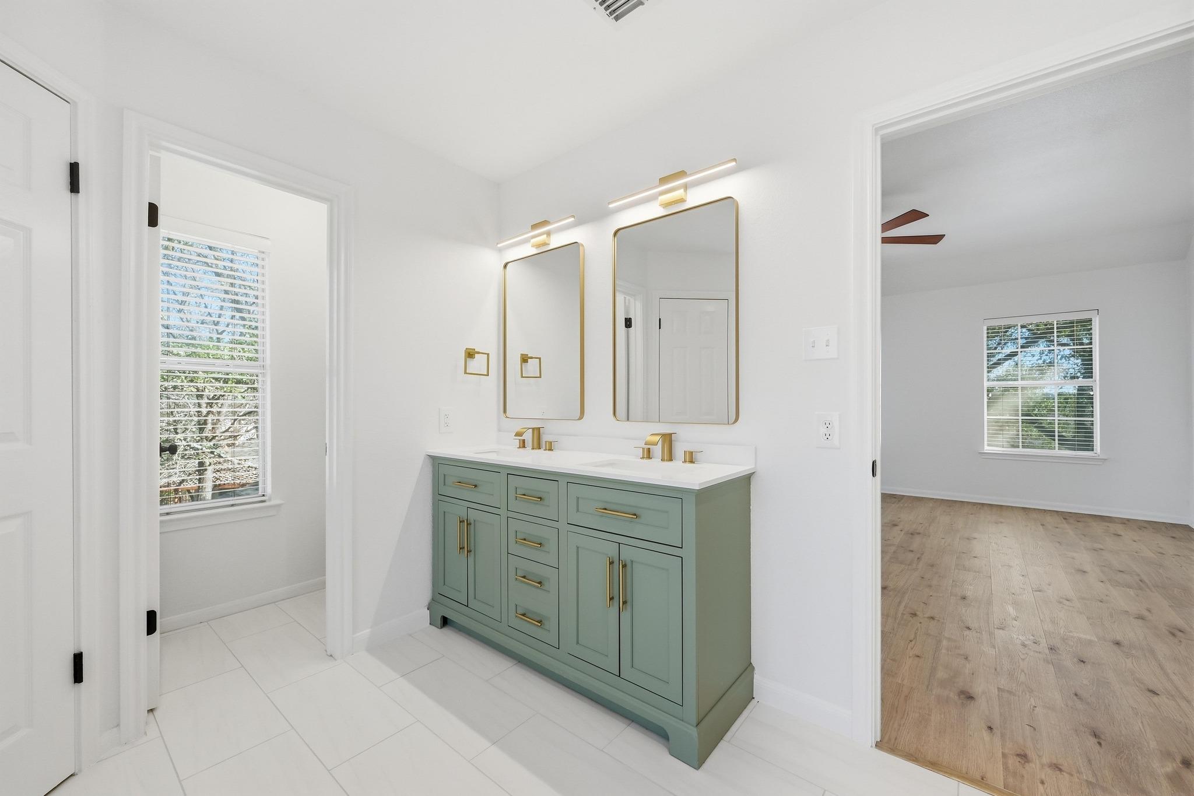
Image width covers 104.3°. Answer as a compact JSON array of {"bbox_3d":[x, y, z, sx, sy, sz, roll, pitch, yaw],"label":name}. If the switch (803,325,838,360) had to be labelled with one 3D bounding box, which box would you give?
[{"bbox_3d":[0.784,-0.191,1.629,0.111,0.116,0.014,-1,-1,39],"label":"switch"}]

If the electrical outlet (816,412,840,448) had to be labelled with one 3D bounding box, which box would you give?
[{"bbox_3d":[0.803,0.113,1.613,0.074,0.125,0.012,-1,-1,39],"label":"electrical outlet"}]

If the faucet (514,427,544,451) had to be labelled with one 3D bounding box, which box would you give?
[{"bbox_3d":[-0.351,0.216,2.432,0.060,0.120,0.153,-1,-1,39],"label":"faucet"}]

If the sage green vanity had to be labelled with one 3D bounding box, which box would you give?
[{"bbox_3d":[-0.133,0.724,2.088,1.547,0.870,0.461,-1,-1,39],"label":"sage green vanity"}]

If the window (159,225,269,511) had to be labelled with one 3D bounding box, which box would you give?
[{"bbox_3d":[-2.068,-0.162,2.433,0.070,1.468,0.593,-1,-1,39],"label":"window"}]

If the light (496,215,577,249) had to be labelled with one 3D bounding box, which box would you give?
[{"bbox_3d":[-0.323,-0.886,2.505,0.608,0.123,0.078,-1,-1,39],"label":"light"}]

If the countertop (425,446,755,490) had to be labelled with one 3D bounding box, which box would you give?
[{"bbox_3d":[-0.139,0.279,2.102,1.549,0.018,0.469,-1,-1,39],"label":"countertop"}]

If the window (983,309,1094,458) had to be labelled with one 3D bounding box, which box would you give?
[{"bbox_3d":[4.662,-0.140,4.907,0.873,1.460,0.081,-1,-1,39],"label":"window"}]

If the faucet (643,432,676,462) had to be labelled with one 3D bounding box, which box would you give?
[{"bbox_3d":[0.267,0.208,1.923,0.060,0.118,0.153,-1,-1,39],"label":"faucet"}]

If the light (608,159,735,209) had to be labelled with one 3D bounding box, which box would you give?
[{"bbox_3d":[0.311,-0.902,1.984,0.617,0.123,0.078,-1,-1,39],"label":"light"}]

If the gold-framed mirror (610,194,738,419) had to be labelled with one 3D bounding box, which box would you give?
[{"bbox_3d":[0.314,-0.340,2.005,0.604,0.895,0.035,-1,-1,39],"label":"gold-framed mirror"}]

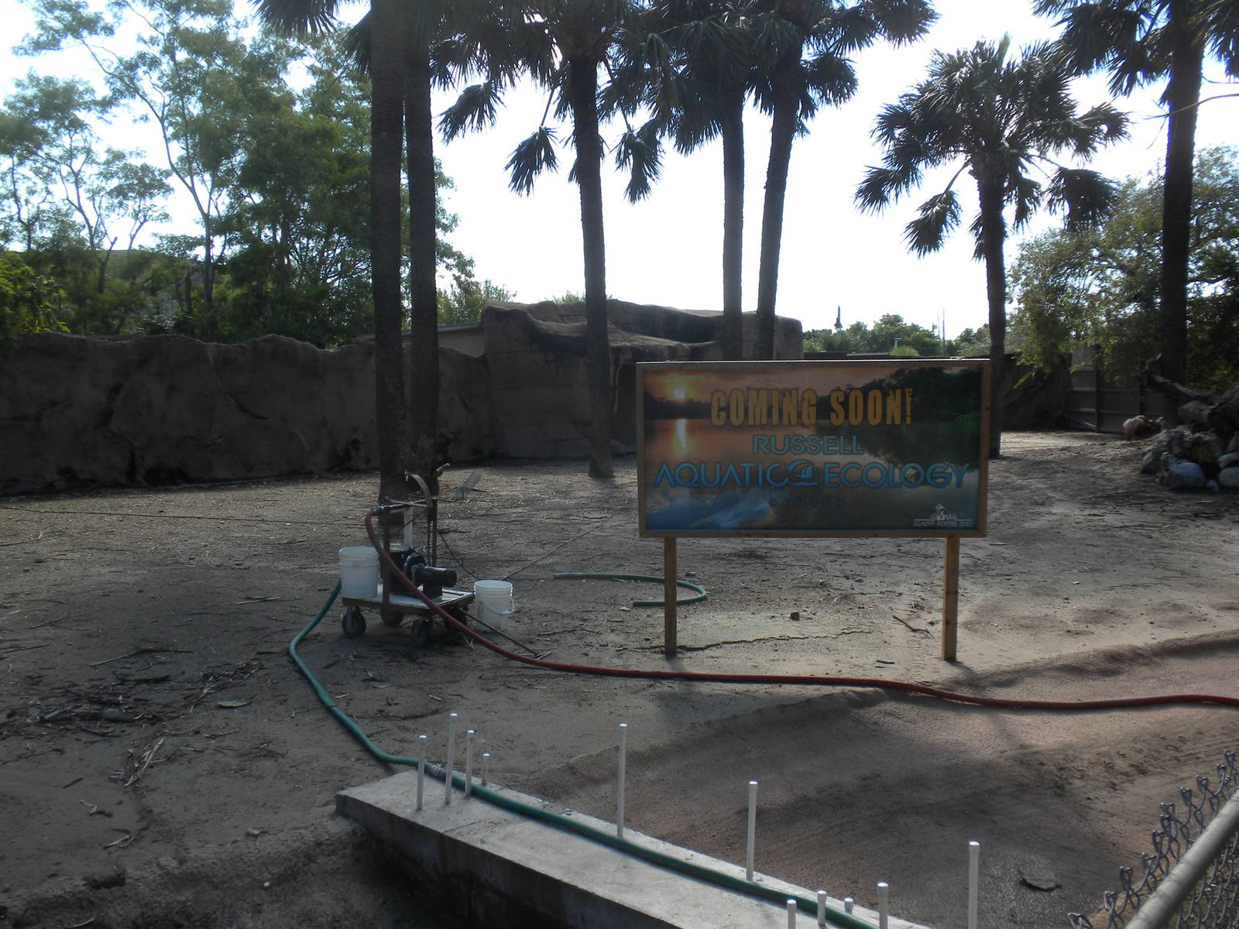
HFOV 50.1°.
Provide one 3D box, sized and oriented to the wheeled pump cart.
[{"bbox_3d":[-1.657,0.722,10.381,0.850,1.200,0.616,2,6,26],"label":"wheeled pump cart"}]

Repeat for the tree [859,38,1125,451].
[{"bbox_3d":[6.935,-3.978,24.678,4.800,7.750,4.500,1,6,16],"label":"tree"}]

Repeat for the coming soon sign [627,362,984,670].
[{"bbox_3d":[1.379,0.340,9.533,2.484,2.182,0.130,0,6,4],"label":"coming soon sign"}]

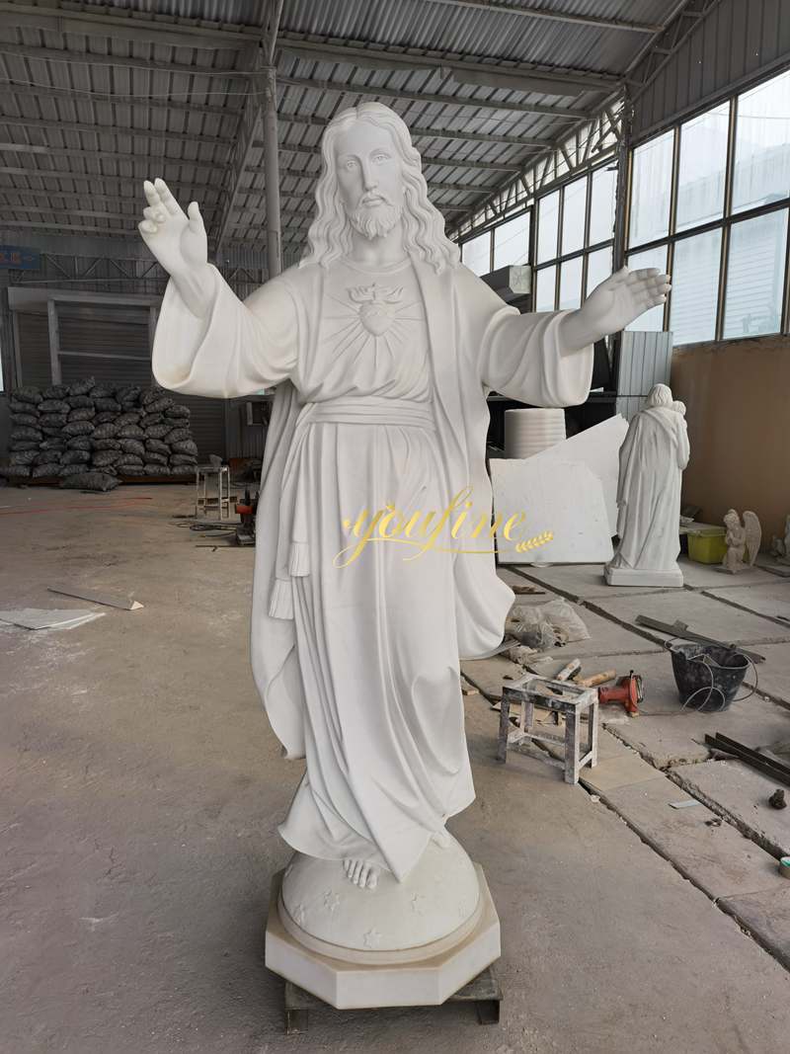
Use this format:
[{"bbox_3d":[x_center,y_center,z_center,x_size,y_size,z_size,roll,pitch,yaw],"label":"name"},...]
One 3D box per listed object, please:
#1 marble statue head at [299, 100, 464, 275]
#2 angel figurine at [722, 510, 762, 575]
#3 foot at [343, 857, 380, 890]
[{"bbox_3d":[-0.040,-0.734,1.785,0.330,0.335,0.290,-4,12,2],"label":"marble statue head"},{"bbox_3d":[2.761,0.115,6.576,0.270,0.460,0.280,-6,11,-34],"label":"angel figurine"},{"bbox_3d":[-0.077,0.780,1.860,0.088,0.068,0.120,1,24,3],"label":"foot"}]

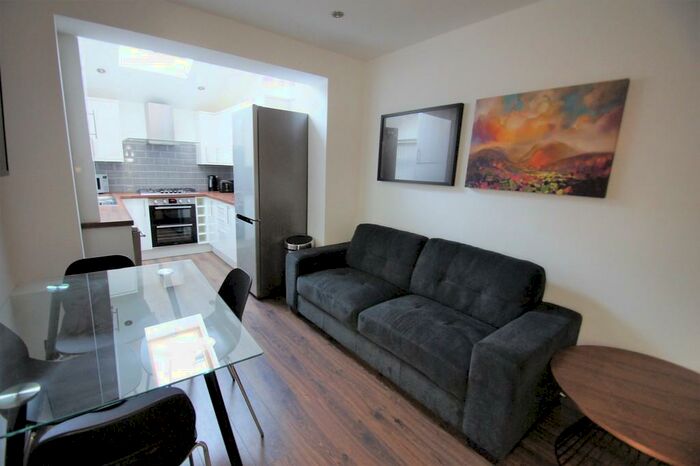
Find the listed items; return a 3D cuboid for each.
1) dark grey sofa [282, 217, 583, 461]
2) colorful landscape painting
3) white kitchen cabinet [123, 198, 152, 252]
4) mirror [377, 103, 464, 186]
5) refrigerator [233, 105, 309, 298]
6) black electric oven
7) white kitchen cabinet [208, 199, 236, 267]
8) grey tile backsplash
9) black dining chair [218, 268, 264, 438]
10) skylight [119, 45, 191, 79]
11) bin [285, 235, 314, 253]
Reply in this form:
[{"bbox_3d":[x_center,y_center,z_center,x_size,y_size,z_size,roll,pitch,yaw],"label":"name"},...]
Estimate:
[{"bbox_3d":[0.372,0.459,2.282,0.860,0.840,1.990,-7,15,-41],"label":"dark grey sofa"},{"bbox_3d":[1.244,-0.606,1.977,0.030,0.650,0.852,-8,15,-43],"label":"colorful landscape painting"},{"bbox_3d":[-3.055,-0.151,4.139,0.310,0.730,0.570,-7,14,-39],"label":"white kitchen cabinet"},{"bbox_3d":[0.592,-0.769,2.636,0.030,0.640,0.832,-8,15,-43],"label":"mirror"},{"bbox_3d":[-0.869,-0.316,3.228,0.590,1.890,0.590,-7,14,-39],"label":"refrigerator"},{"bbox_3d":[-2.699,-0.193,4.403,0.595,0.720,0.550,-7,14,-39],"label":"black electric oven"},{"bbox_3d":[-1.508,-0.012,4.163,0.570,0.870,1.450,-7,14,-39],"label":"white kitchen cabinet"},{"bbox_3d":[-2.874,-1.000,4.479,2.060,0.760,0.020,-7,14,-39],"label":"grey tile backsplash"},{"bbox_3d":[-0.728,0.594,1.425,0.510,0.810,0.490,-7,14,-39],"label":"black dining chair"},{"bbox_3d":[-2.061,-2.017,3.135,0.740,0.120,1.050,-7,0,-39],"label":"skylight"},{"bbox_3d":[-0.517,0.373,3.019,0.285,0.650,0.285,-7,15,-41],"label":"bin"}]

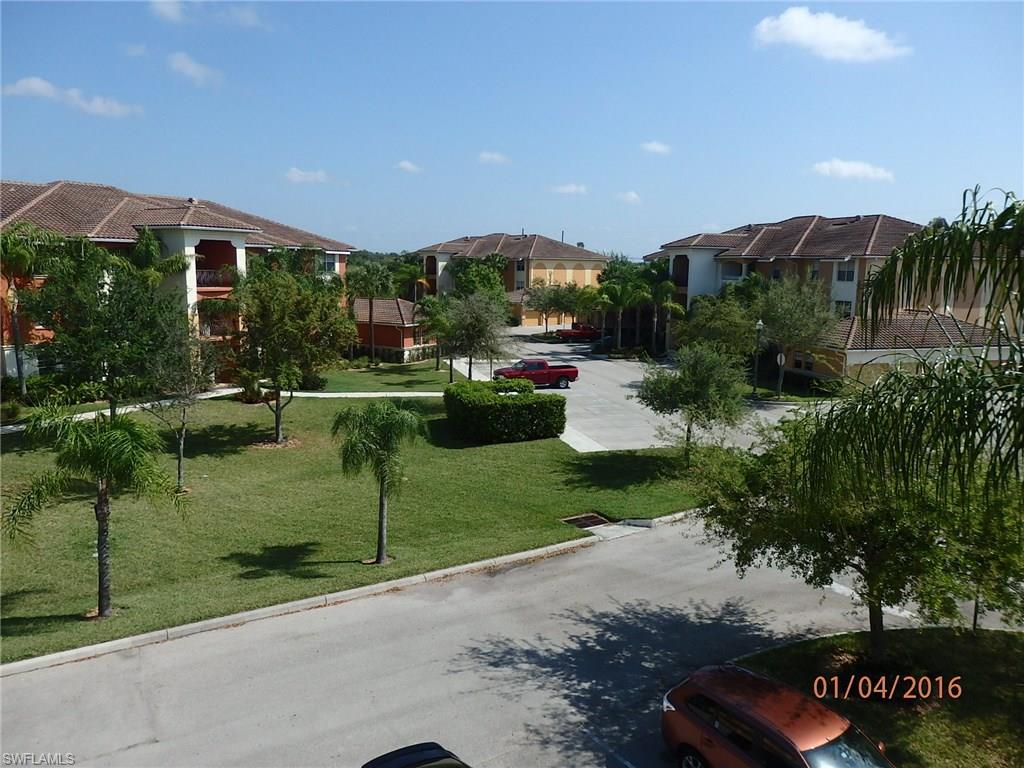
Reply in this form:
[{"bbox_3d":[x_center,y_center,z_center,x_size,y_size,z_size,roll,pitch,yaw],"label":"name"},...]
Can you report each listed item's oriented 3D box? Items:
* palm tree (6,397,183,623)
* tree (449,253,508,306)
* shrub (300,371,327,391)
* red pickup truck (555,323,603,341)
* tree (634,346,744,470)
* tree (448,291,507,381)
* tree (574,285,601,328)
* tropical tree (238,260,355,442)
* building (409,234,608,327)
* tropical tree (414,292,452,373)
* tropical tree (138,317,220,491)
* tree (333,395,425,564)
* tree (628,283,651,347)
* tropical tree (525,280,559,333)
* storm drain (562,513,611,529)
[{"bbox_3d":[-8.779,2.685,15.663,3.700,4.600,3.700,1,9,0],"label":"palm tree"},{"bbox_3d":[-4.336,-11.728,97.272,7.587,10.970,7.587,0,8,-3],"label":"tree"},{"bbox_3d":[-13.605,-0.287,50.603,1.800,1.300,1.700,-2,8,-15],"label":"shrub"},{"bbox_3d":[7.928,-6.096,85.305,5.600,1.870,1.980,-2,9,-18],"label":"red pickup truck"},{"bbox_3d":[6.995,0.866,29.310,4.500,5.040,4.360,3,9,13],"label":"tree"},{"bbox_3d":[-2.409,-3.394,54.109,4.509,6.560,4.509,0,8,-3],"label":"tree"},{"bbox_3d":[9.250,-9.325,90.873,3.190,5.760,3.090,2,9,6],"label":"tree"},{"bbox_3d":[-9.377,-1.344,32.300,5.040,7.910,4.890,-2,9,-16],"label":"tropical tree"},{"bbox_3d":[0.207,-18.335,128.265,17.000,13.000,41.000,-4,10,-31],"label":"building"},{"bbox_3d":[-5.895,-3.863,55.537,2.850,5.680,2.760,0,9,-6],"label":"tropical tree"},{"bbox_3d":[-11.048,0.687,24.665,2.784,5.860,2.784,1,9,0],"label":"tropical tree"},{"bbox_3d":[-3.500,2.601,19.436,2.400,4.410,2.330,-1,9,-10],"label":"tree"},{"bbox_3d":[14.135,-7.676,82.485,2.504,7.230,2.504,2,8,10],"label":"tree"},{"bbox_3d":[3.794,-9.708,91.826,4.457,6.738,4.457,1,9,0],"label":"tropical tree"},{"bbox_3d":[2.306,4.338,23.184,1.280,0.120,0.970,-5,9,-31],"label":"storm drain"}]

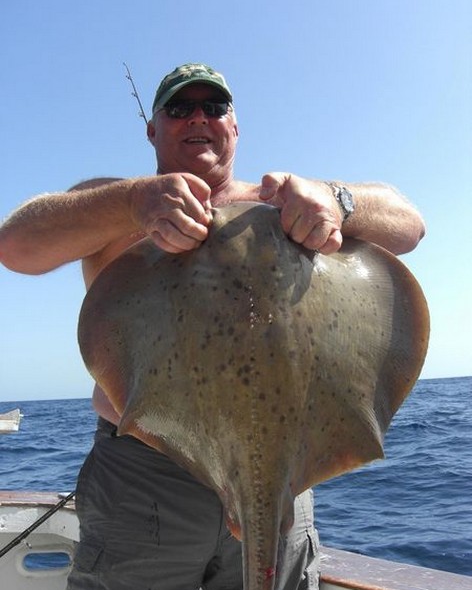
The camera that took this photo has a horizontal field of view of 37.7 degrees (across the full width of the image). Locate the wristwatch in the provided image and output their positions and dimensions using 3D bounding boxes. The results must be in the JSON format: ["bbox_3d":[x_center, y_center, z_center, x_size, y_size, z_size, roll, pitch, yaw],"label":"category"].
[{"bbox_3d":[0.159,-0.149,1.152,0.064,0.072,0.042,-16,6,43],"label":"wristwatch"}]

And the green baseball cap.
[{"bbox_3d":[-0.090,-0.422,1.440,0.174,0.130,0.265,-2,-8,-10],"label":"green baseball cap"}]

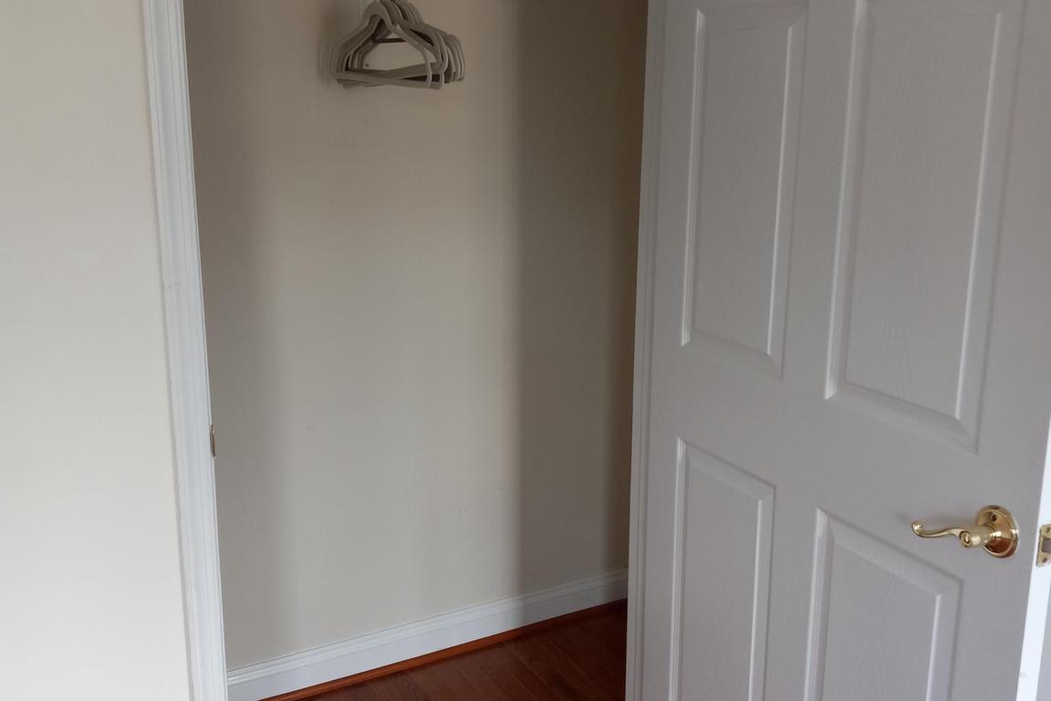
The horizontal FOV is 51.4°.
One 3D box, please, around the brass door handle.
[{"bbox_3d":[0.577,0.233,1.448,0.062,0.066,0.133,-7,15,-25],"label":"brass door handle"}]

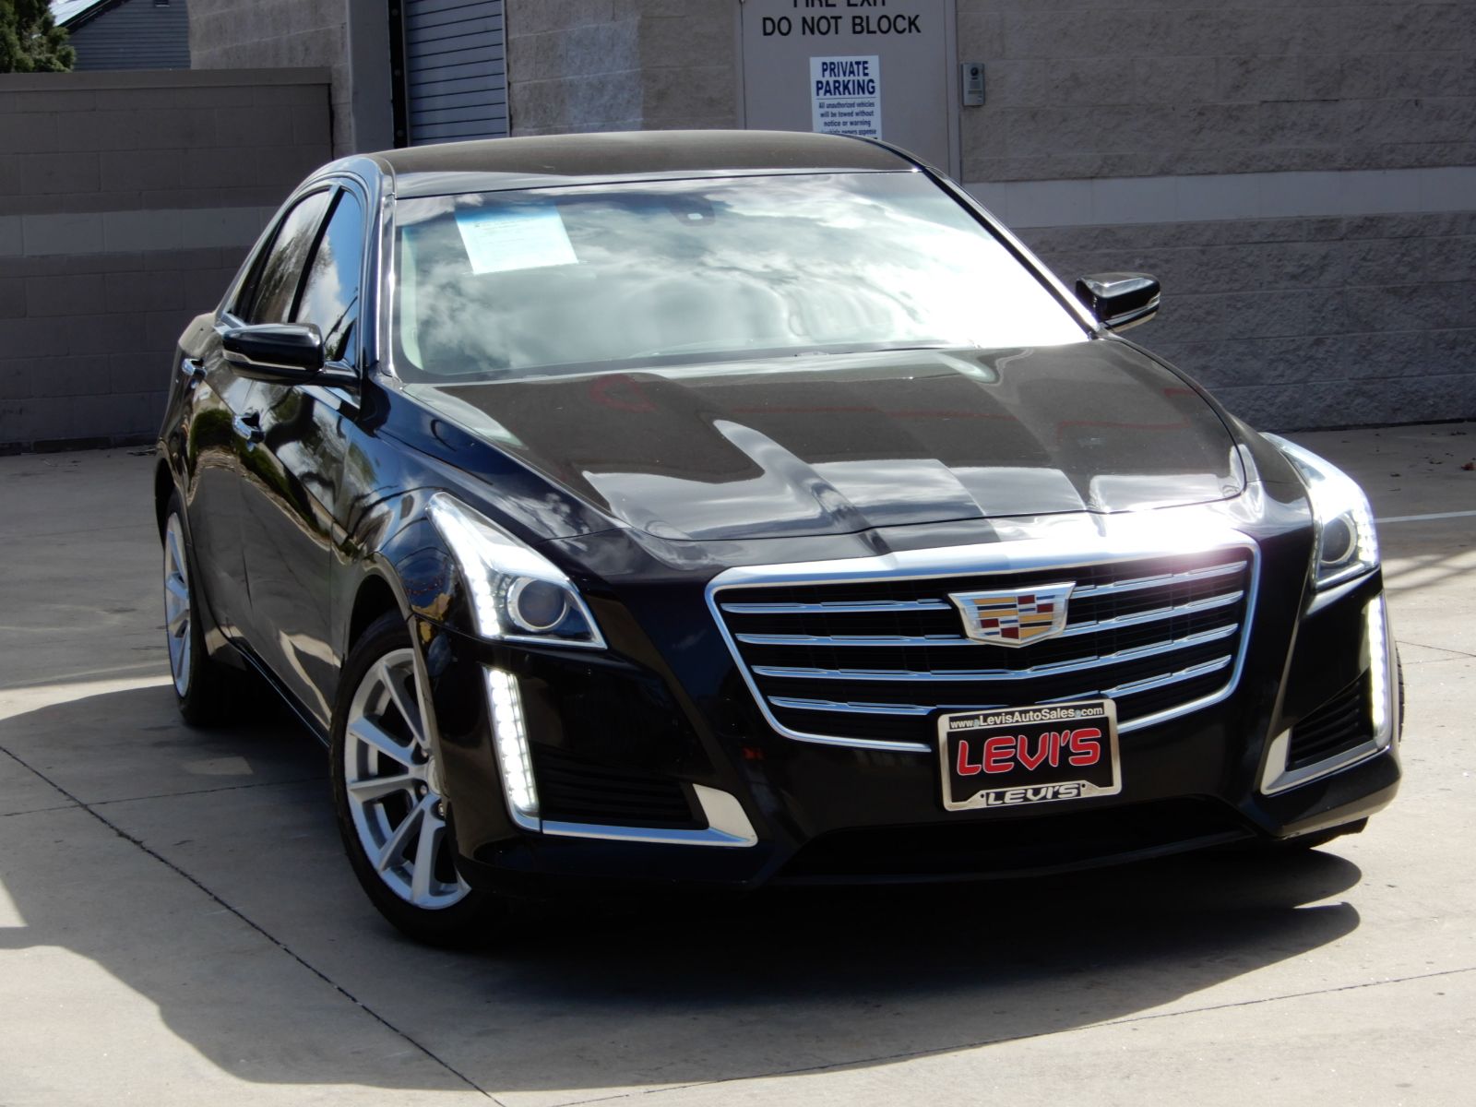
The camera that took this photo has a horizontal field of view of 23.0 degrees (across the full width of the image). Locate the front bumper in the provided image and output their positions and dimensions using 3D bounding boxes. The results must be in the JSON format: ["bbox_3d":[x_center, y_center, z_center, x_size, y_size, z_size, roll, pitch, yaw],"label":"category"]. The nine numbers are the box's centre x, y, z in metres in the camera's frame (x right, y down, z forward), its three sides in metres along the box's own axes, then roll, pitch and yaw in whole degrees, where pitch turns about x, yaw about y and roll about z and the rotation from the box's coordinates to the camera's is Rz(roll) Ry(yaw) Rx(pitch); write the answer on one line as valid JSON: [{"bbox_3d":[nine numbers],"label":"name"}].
[{"bbox_3d":[0.401,0.248,6.224,1.800,0.600,0.560,-4,7,-16],"label":"front bumper"}]

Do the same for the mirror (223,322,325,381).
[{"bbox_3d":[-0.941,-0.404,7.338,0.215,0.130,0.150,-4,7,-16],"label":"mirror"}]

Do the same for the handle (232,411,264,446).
[{"bbox_3d":[-1.063,-0.276,7.860,0.065,0.055,0.220,-4,7,-16],"label":"handle"}]

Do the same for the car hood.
[{"bbox_3d":[0.231,-0.231,6.679,1.480,0.220,1.300,-4,15,-16],"label":"car hood"}]

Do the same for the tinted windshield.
[{"bbox_3d":[-0.028,-0.577,7.472,1.430,0.150,0.880,-4,34,-16],"label":"tinted windshield"}]

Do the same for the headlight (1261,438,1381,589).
[{"bbox_3d":[1.027,-0.081,6.640,0.200,0.250,0.550,-4,7,-16],"label":"headlight"}]

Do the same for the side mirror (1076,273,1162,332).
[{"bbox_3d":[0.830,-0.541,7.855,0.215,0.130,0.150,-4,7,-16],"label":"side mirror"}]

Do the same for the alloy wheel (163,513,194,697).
[{"bbox_3d":[-1.355,0.120,9.356,0.200,0.485,0.485,-4,7,-16],"label":"alloy wheel"}]

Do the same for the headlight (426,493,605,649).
[{"bbox_3d":[-0.389,0.029,6.226,0.200,0.250,0.550,-4,7,-16],"label":"headlight"}]

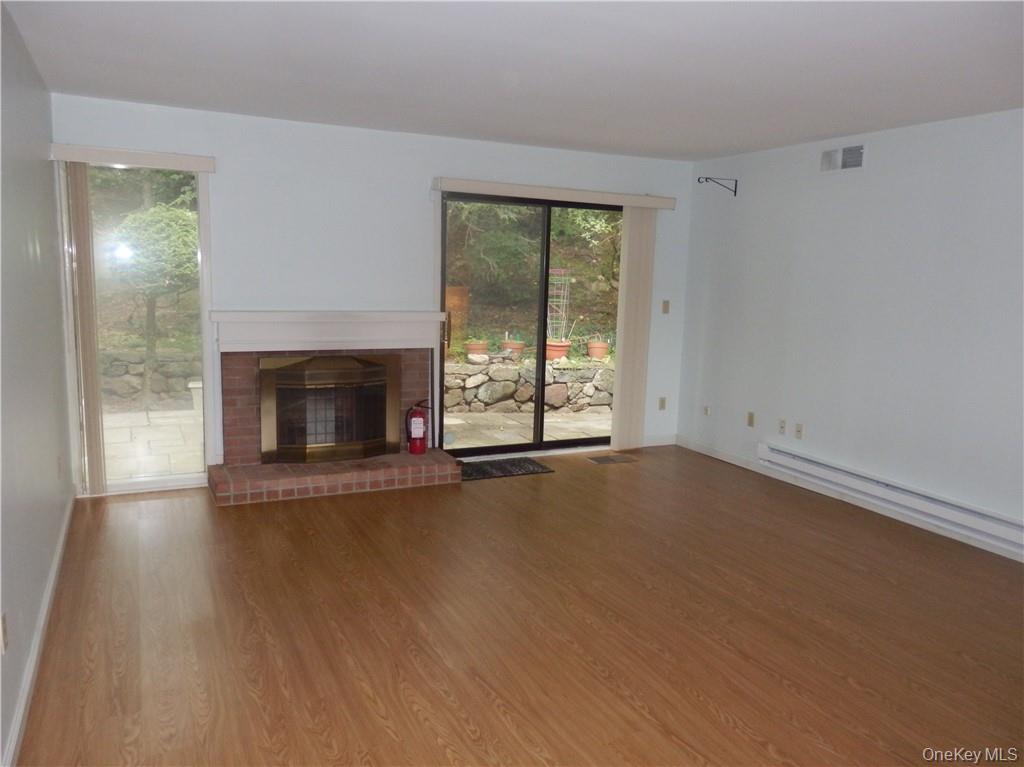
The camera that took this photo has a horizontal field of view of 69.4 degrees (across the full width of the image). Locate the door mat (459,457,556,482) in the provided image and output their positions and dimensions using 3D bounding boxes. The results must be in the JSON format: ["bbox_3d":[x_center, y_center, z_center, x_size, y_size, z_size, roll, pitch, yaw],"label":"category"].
[{"bbox_3d":[-0.108,0.642,5.656,0.770,0.015,0.430,-2,10,-25],"label":"door mat"}]

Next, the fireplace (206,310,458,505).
[{"bbox_3d":[-1.188,0.112,5.046,1.640,1.187,0.500,-2,10,-25],"label":"fireplace"}]

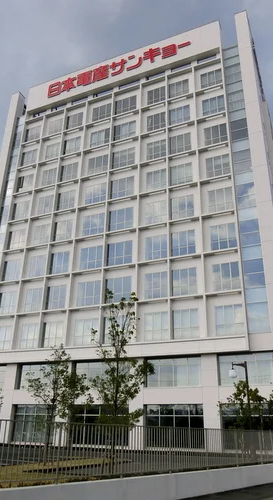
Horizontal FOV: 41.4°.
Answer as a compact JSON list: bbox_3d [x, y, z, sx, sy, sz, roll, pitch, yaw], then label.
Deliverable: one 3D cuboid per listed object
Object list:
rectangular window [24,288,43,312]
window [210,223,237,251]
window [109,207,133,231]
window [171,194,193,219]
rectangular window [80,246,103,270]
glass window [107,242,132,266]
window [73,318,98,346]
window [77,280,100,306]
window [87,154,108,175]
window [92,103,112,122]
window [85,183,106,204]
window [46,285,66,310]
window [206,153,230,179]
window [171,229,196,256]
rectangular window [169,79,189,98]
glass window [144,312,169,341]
[{"bbox_3d":[-11.198,5.564,39.760,2.390,2.690,0.200,-8,-24,22],"label":"rectangular window"},{"bbox_3d":[8.402,-1.250,34.784,2.440,2.550,0.150,-8,-25,21],"label":"window"},{"bbox_3d":[-1.623,-3.172,38.946,2.900,2.670,0.200,-8,-24,22],"label":"window"},{"bbox_3d":[4.551,-4.283,36.241,2.409,2.528,0.150,-9,-25,22],"label":"window"},{"bbox_3d":[-4.687,0.734,38.403,2.903,2.528,0.150,-9,-25,22],"label":"rectangular window"},{"bbox_3d":[-1.725,0.455,37.463,2.960,2.670,0.200,-8,-24,22],"label":"glass window"},{"bbox_3d":[-4.973,8.351,36.637,2.960,2.610,0.150,-8,-25,21],"label":"window"},{"bbox_3d":[-5.005,4.649,38.774,3.110,2.620,0.200,-9,-25,22],"label":"window"},{"bbox_3d":[-4.678,-10.418,44.567,2.850,2.450,0.150,-8,-25,21],"label":"window"},{"bbox_3d":[-4.312,-17.423,46.227,2.800,2.700,0.200,-8,-24,22],"label":"window"},{"bbox_3d":[-4.547,-6.544,41.469,2.903,2.528,0.150,-9,-25,22],"label":"window"},{"bbox_3d":[-8.778,5.270,39.660,2.490,2.630,0.150,-8,-25,21],"label":"window"},{"bbox_3d":[8.207,-8.462,36.329,2.409,2.528,0.150,-9,-25,22],"label":"window"},{"bbox_3d":[4.724,-0.651,36.511,2.480,2.710,0.200,-9,-25,22],"label":"window"},{"bbox_3d":[4.834,-18.957,42.421,2.409,2.528,0.150,-9,-25,22],"label":"rectangular window"},{"bbox_3d":[1.911,6.887,32.670,2.409,2.528,0.150,-9,-25,22],"label":"glass window"}]

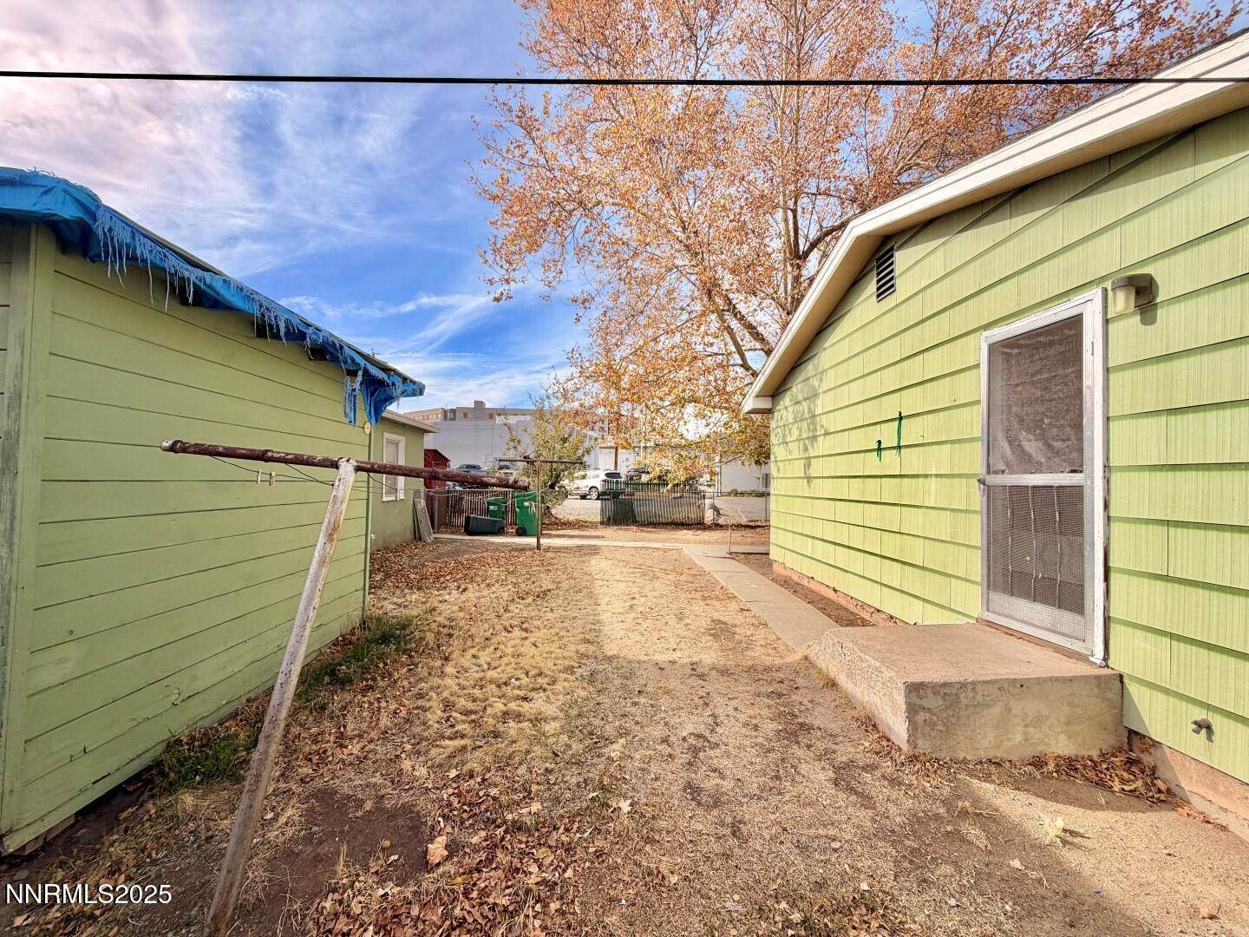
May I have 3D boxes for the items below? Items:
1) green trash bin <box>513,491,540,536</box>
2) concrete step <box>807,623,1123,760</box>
[{"bbox_3d":[-2.390,1.120,12.750,0.790,1.100,0.660,0,-1,-6],"label":"green trash bin"},{"bbox_3d":[1.927,1.261,3.073,1.170,0.380,1.120,0,-1,-5],"label":"concrete step"}]

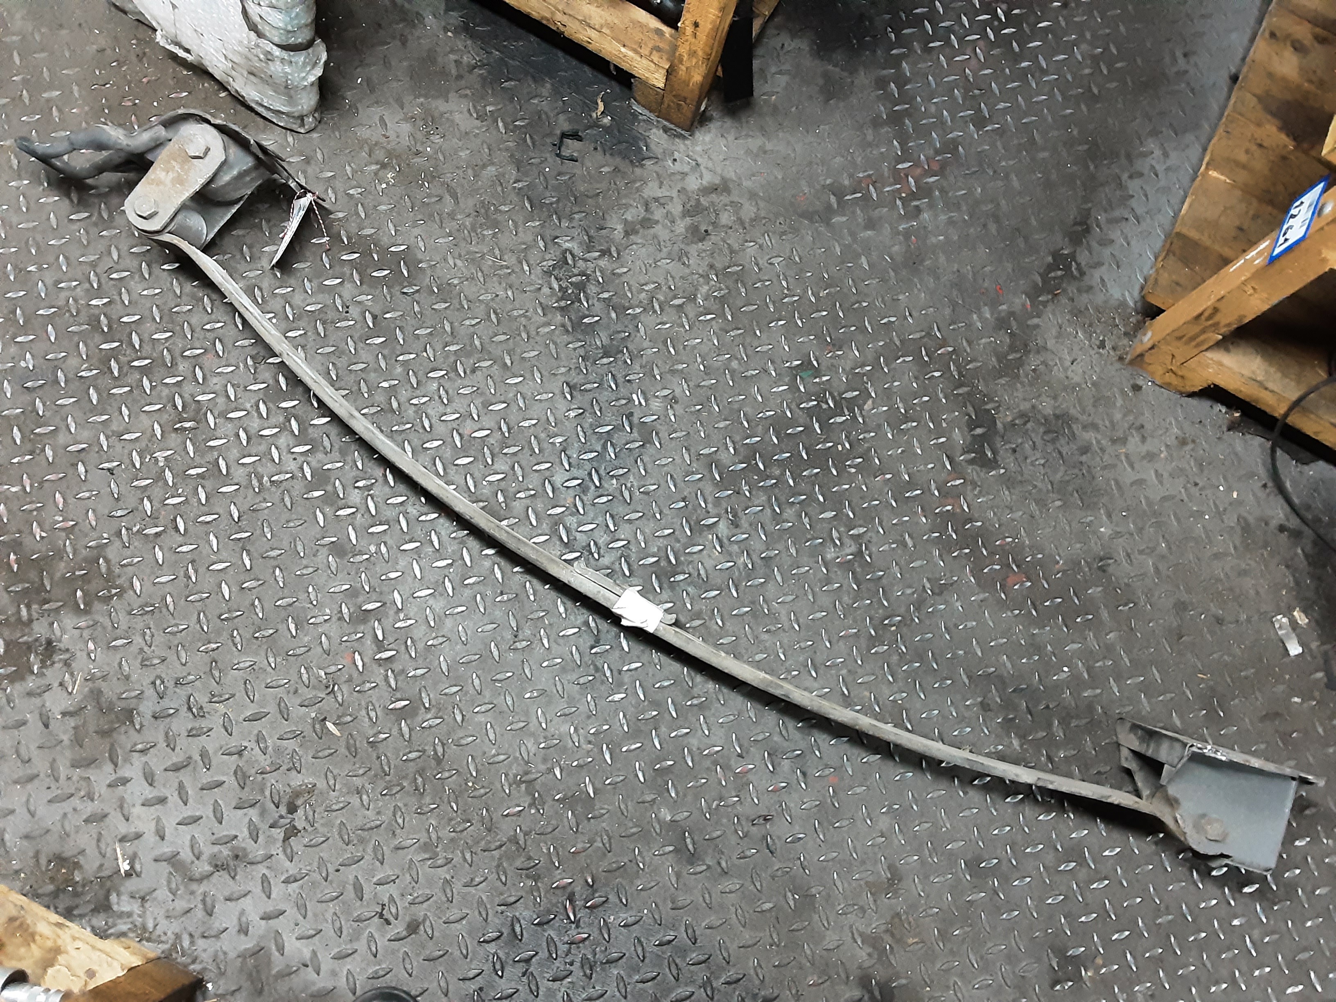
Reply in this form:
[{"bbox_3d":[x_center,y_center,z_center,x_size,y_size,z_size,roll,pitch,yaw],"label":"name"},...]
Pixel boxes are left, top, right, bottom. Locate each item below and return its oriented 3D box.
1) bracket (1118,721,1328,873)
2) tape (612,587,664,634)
[{"bbox_3d":[0.645,0.359,1.235,0.200,0.100,0.127,17,73,-3],"label":"bracket"},{"bbox_3d":[-0.036,0.128,1.191,0.052,0.040,0.033,31,72,2],"label":"tape"}]

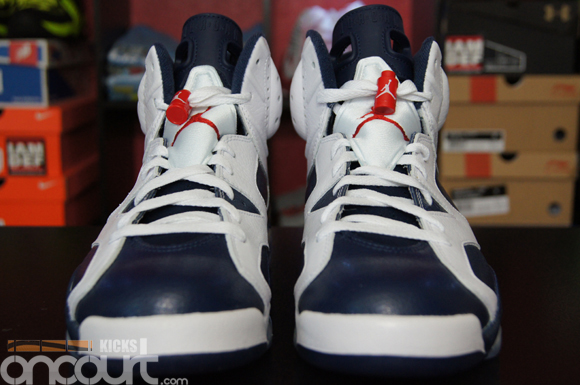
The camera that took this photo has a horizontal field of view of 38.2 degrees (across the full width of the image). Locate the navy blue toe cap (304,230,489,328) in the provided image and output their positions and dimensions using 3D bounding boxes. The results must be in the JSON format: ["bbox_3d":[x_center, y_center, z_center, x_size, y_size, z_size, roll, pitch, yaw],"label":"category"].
[{"bbox_3d":[0.051,0.046,0.418,0.094,0.043,0.084,0,10,0],"label":"navy blue toe cap"}]

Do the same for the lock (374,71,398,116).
[{"bbox_3d":[0.056,-0.059,0.488,0.013,0.026,0.013,5,-16,6],"label":"lock"}]

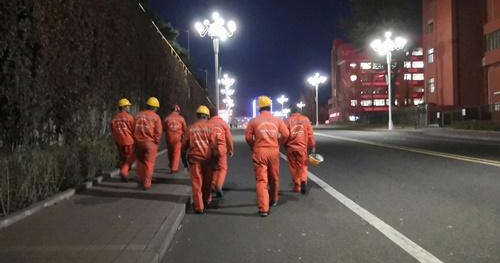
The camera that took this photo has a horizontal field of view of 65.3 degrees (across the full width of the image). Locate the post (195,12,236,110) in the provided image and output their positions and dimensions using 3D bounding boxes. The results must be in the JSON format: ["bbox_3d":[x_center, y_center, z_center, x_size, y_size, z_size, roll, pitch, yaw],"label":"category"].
[{"bbox_3d":[-2.583,-4.412,31.000,3.200,10.000,3.200,-2,1,-2],"label":"post"}]

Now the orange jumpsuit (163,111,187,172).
[{"bbox_3d":[-1.853,0.195,9.700,0.550,1.720,0.500,-2,2,-2],"label":"orange jumpsuit"}]

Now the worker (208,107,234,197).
[{"bbox_3d":[-0.602,0.372,7.450,0.600,1.700,0.550,-2,2,-2],"label":"worker"}]

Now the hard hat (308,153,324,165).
[{"bbox_3d":[1.253,0.513,7.350,0.280,0.160,0.220,28,22,0],"label":"hard hat"}]

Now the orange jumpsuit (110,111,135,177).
[{"bbox_3d":[-2.692,0.255,8.300,0.540,1.410,0.420,-2,1,3],"label":"orange jumpsuit"}]

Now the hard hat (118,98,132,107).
[{"bbox_3d":[-2.654,-0.611,8.300,0.280,0.160,0.220,-2,2,-30],"label":"hard hat"}]

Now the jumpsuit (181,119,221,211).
[{"bbox_3d":[-0.792,0.513,6.300,0.620,1.430,0.500,-2,2,-2],"label":"jumpsuit"}]

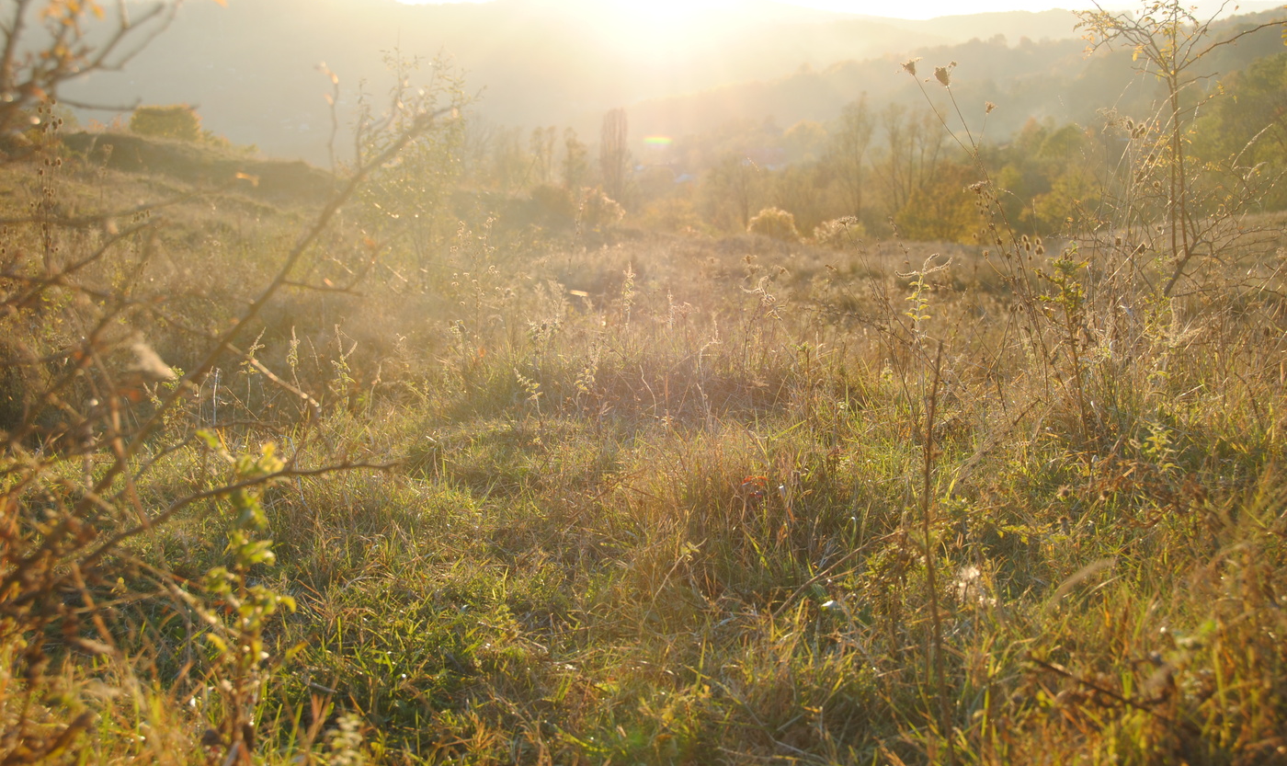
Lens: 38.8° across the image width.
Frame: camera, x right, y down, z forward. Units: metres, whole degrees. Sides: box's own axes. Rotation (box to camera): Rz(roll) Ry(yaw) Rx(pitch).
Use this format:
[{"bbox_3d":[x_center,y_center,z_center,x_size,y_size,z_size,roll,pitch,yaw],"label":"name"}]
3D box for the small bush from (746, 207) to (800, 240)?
[{"bbox_3d":[3.709,-4.553,52.000,1.489,0.974,1.415,0,7,0],"label":"small bush"}]

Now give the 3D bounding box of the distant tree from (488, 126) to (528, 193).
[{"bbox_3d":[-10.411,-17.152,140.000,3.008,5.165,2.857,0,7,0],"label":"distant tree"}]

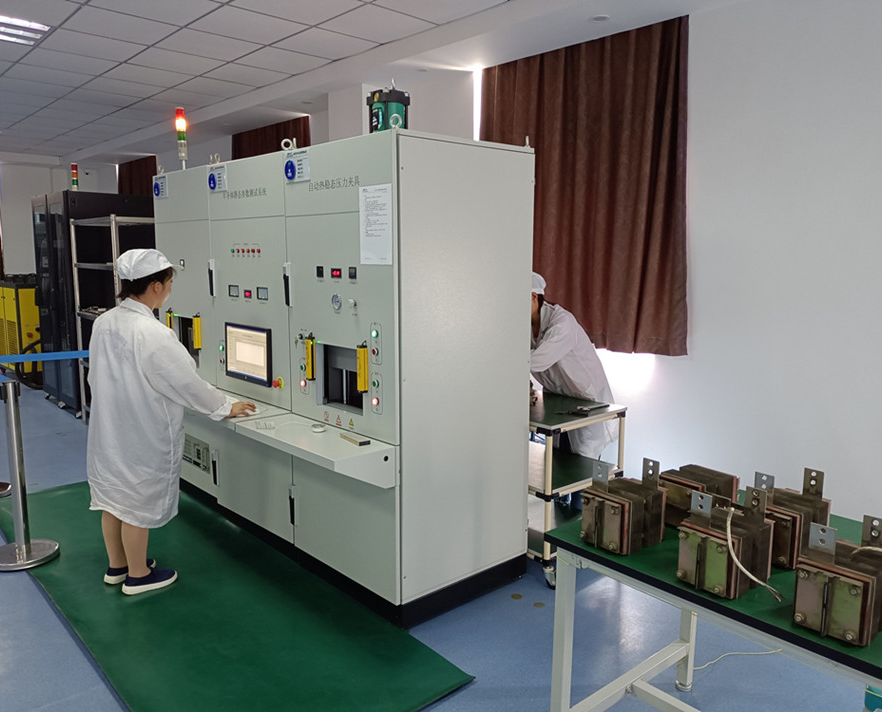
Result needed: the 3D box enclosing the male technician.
[{"bbox_3d":[0.628,0.242,3.936,0.760,1.480,0.540,-8,13,-42],"label":"male technician"}]

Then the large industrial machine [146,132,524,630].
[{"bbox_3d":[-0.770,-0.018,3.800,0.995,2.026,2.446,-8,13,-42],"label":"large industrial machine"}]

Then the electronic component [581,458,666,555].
[{"bbox_3d":[0.504,0.405,1.893,0.178,0.222,0.140,-7,12,-37],"label":"electronic component"}]

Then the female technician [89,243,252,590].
[{"bbox_3d":[-1.327,0.295,3.258,0.640,1.580,0.580,-8,13,-42],"label":"female technician"}]

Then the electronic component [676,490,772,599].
[{"bbox_3d":[0.695,0.442,1.672,0.178,0.222,0.140,-7,12,-37],"label":"electronic component"}]

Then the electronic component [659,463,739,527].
[{"bbox_3d":[0.779,0.427,2.025,0.178,0.137,0.220,-8,13,-42],"label":"electronic component"}]

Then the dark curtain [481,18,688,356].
[{"bbox_3d":[0.808,-0.998,4.333,0.120,1.840,1.620,-8,13,-42],"label":"dark curtain"}]

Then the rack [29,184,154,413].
[{"bbox_3d":[-3.378,-0.553,6.902,0.950,2.050,1.180,-8,13,-42],"label":"rack"}]

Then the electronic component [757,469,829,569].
[{"bbox_3d":[0.914,0.419,1.815,0.178,0.222,0.140,-6,11,-35],"label":"electronic component"}]

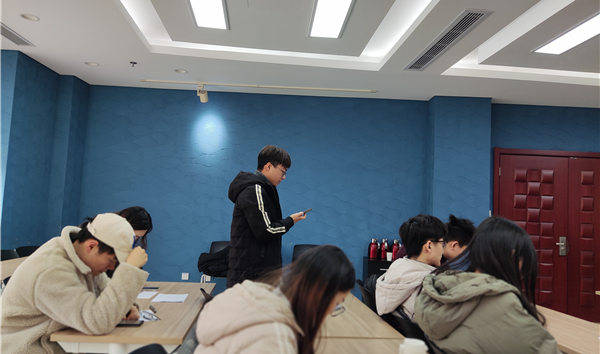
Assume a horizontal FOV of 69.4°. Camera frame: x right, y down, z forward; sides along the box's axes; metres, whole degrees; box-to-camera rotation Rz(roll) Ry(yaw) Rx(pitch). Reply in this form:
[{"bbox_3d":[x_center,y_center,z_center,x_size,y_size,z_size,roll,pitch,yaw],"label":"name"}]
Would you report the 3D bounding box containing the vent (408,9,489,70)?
[{"bbox_3d":[1.281,-1.191,3.943,0.215,0.050,1.420,3,-4,-5],"label":"vent"}]

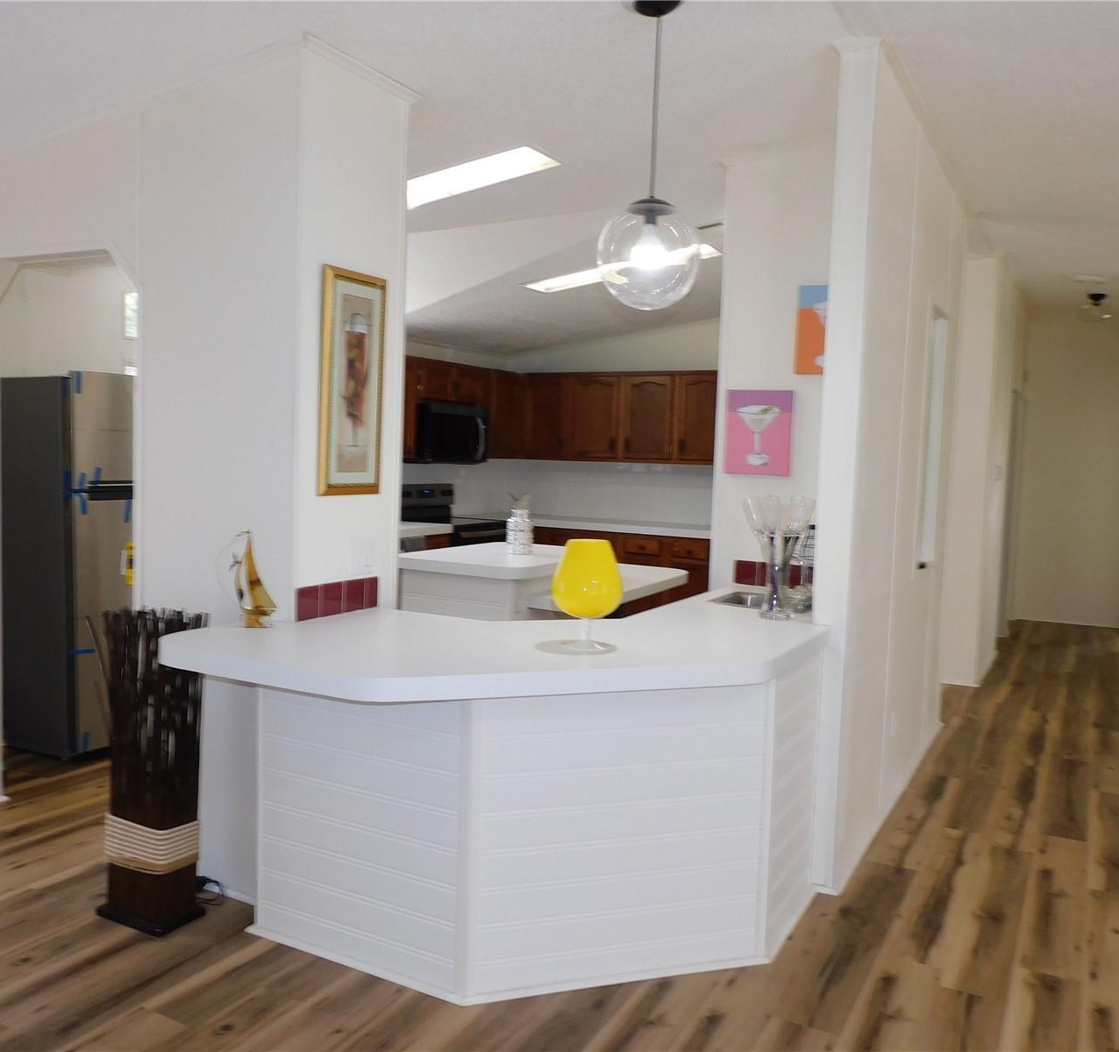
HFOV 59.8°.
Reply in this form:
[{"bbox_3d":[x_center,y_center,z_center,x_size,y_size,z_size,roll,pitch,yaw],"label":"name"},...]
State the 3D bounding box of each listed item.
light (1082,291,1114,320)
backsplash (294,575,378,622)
[{"bbox_3d":[3.945,-1.598,7.137,0.232,0.217,0.232,4,5,29],"label":"light"},{"bbox_3d":[-0.698,0.229,3.094,0.010,0.104,0.382,4,5,29],"label":"backsplash"}]

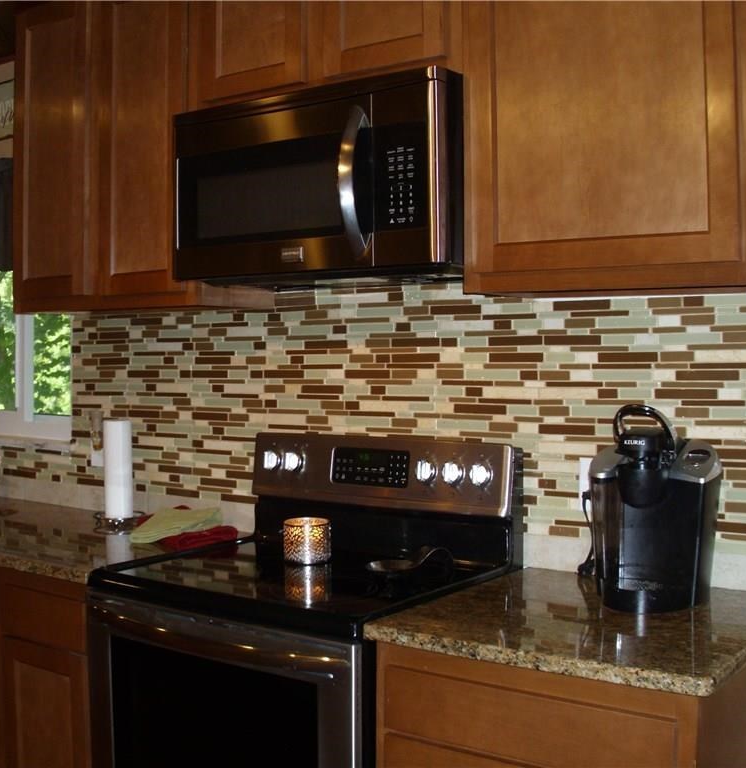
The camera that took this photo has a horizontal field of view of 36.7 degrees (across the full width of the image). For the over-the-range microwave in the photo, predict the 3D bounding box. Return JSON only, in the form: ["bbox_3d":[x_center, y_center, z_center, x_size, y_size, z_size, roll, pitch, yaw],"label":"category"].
[{"bbox_3d":[-0.062,-0.441,2.588,0.755,0.413,0.410,1,2,36],"label":"over-the-range microwave"}]

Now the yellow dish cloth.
[{"bbox_3d":[-0.517,0.375,2.983,0.175,0.070,0.250,1,2,36],"label":"yellow dish cloth"}]

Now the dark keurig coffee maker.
[{"bbox_3d":[0.577,0.234,2.228,0.238,0.395,0.268,1,2,26],"label":"dark keurig coffee maker"}]

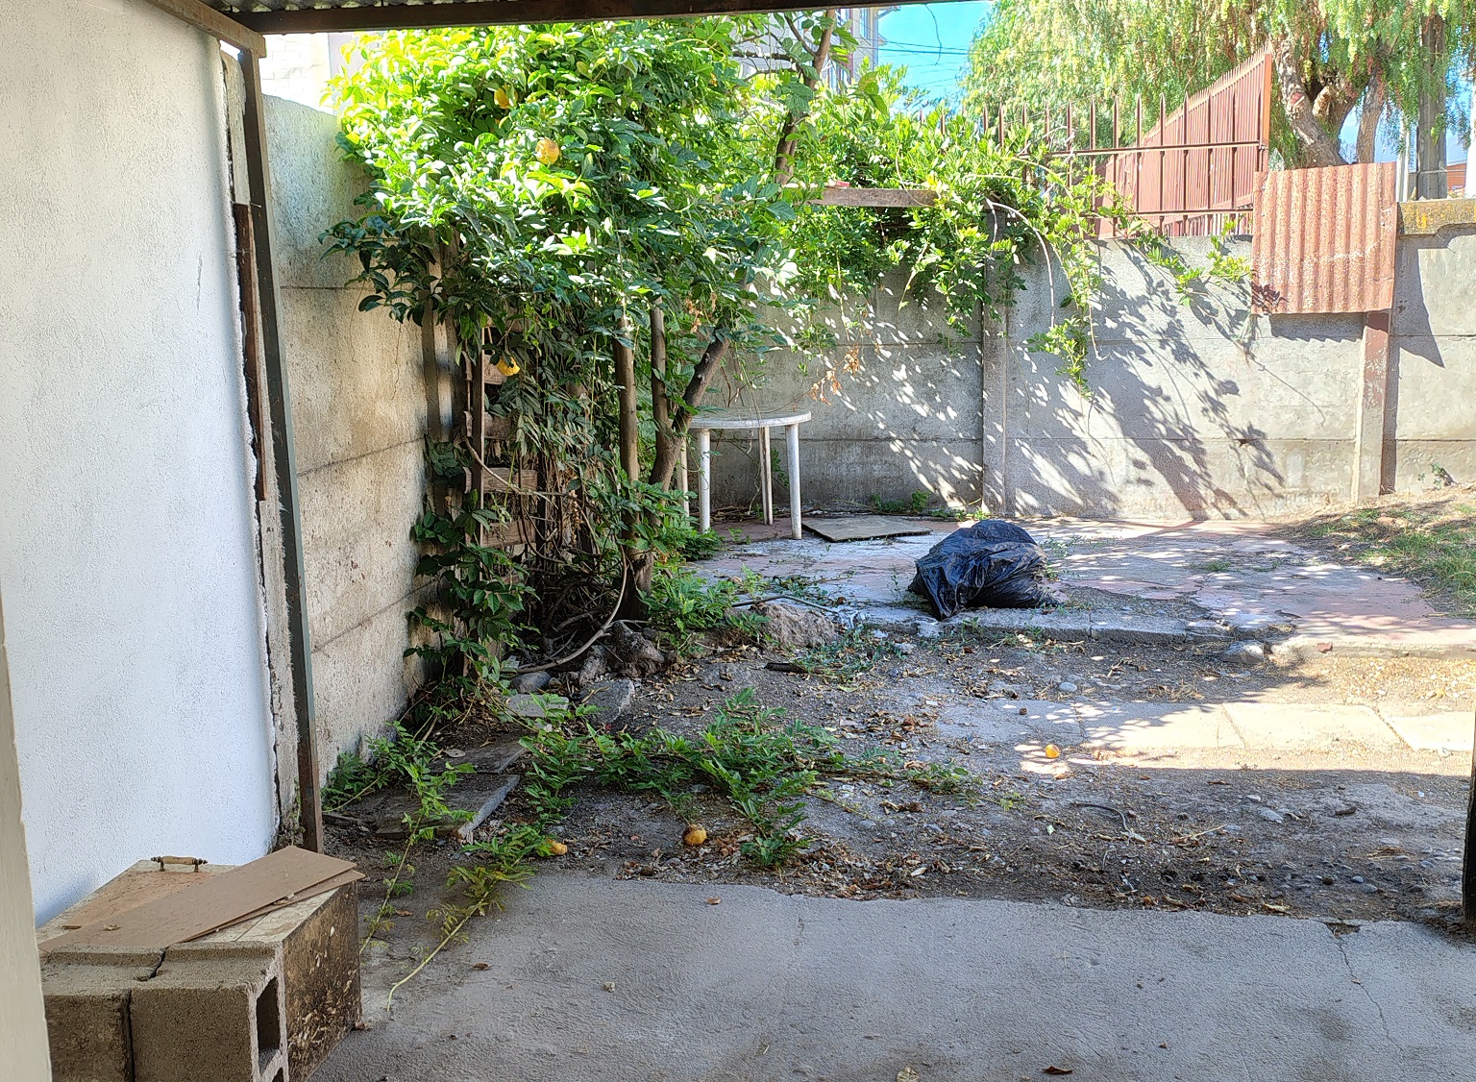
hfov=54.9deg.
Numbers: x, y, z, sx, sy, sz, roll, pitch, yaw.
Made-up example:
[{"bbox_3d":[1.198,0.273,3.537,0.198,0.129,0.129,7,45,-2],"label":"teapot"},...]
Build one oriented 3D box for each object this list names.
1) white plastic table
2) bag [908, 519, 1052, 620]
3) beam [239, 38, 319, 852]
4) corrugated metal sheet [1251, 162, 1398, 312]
[{"bbox_3d":[0.004,-0.367,7.878,0.780,0.665,0.780,-1,10,0],"label":"white plastic table"},{"bbox_3d":[1.054,0.100,6.107,0.580,0.350,0.520,1,10,10],"label":"bag"},{"bbox_3d":[-1.151,-0.174,3.604,0.045,2.049,0.045,1,10,9],"label":"beam"},{"bbox_3d":[3.130,-1.606,7.603,0.712,0.756,0.050,0,10,9],"label":"corrugated metal sheet"}]

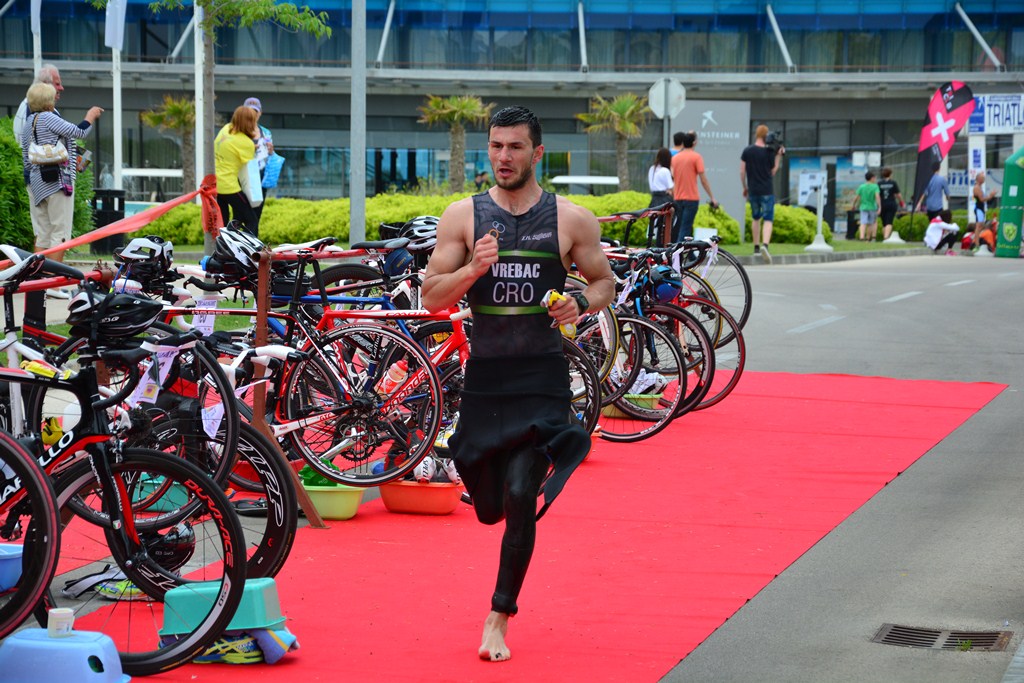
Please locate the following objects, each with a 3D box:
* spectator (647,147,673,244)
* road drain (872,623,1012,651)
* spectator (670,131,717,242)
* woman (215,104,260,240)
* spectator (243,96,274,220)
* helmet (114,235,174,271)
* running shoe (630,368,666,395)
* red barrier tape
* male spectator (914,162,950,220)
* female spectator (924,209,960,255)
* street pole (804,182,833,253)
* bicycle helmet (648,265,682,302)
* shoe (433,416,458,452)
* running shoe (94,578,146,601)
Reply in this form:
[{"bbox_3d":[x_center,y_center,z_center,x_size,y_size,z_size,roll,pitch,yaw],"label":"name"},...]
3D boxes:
[{"bbox_3d":[2.007,-1.865,46.300,0.430,1.570,0.360,1,3,9],"label":"spectator"},{"bbox_3d":[1.366,0.950,10.821,0.430,0.040,0.420,1,3,12],"label":"road drain"},{"bbox_3d":[2.390,-1.927,45.200,0.580,1.740,0.420,1,3,9],"label":"spectator"},{"bbox_3d":[-2.573,-1.406,32.000,0.450,1.610,0.360,3,5,43],"label":"woman"},{"bbox_3d":[-2.284,-1.327,30.400,0.520,1.700,0.380,1,4,20],"label":"spectator"},{"bbox_3d":[-1.523,-0.369,14.150,0.280,0.160,0.210,3,4,41],"label":"helmet"},{"bbox_3d":[0.760,0.237,19.300,0.270,0.120,0.100,-28,-2,10],"label":"running shoe"},{"bbox_3d":[-2.363,-0.745,20.500,0.120,0.500,10.000,0,3,-2],"label":"red barrier tape"},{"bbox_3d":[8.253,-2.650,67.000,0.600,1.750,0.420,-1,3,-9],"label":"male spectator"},{"bbox_3d":[8.071,-2.062,64.000,0.620,0.860,0.450,2,4,31],"label":"female spectator"},{"bbox_3d":[4.189,-1.703,46.500,0.390,0.960,0.390,0,3,0],"label":"street pole"},{"bbox_3d":[0.885,-0.336,19.800,0.210,0.210,0.270,2,10,-30],"label":"bicycle helmet"},{"bbox_3d":[-0.273,0.435,16.500,0.280,0.130,0.105,1,3,9],"label":"shoe"},{"bbox_3d":[-1.308,0.840,11.800,0.285,0.110,0.105,1,3,12],"label":"running shoe"}]

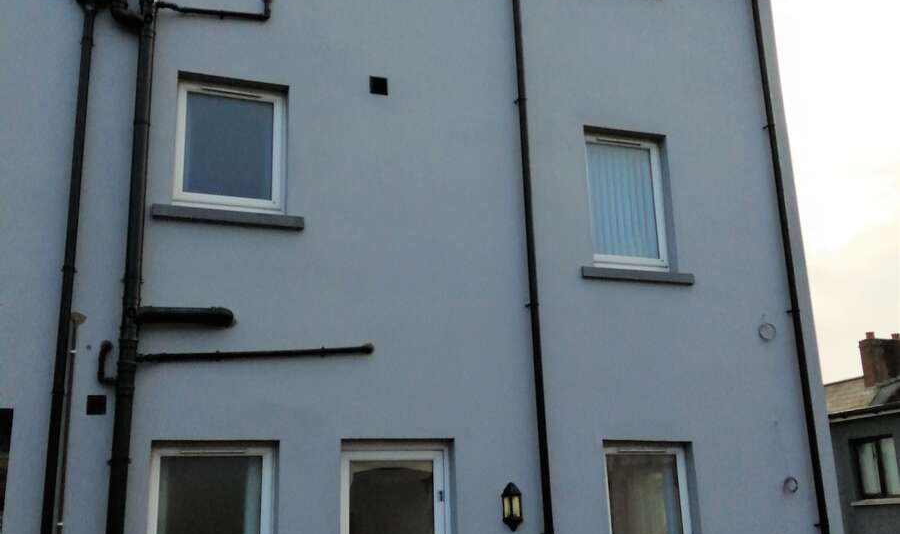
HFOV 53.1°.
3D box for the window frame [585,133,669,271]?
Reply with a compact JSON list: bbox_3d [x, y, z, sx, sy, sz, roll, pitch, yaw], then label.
[{"bbox_3d":[1.598,-0.576,8.397,0.857,1.289,0.081,4,-15,-20],"label":"window frame"}]

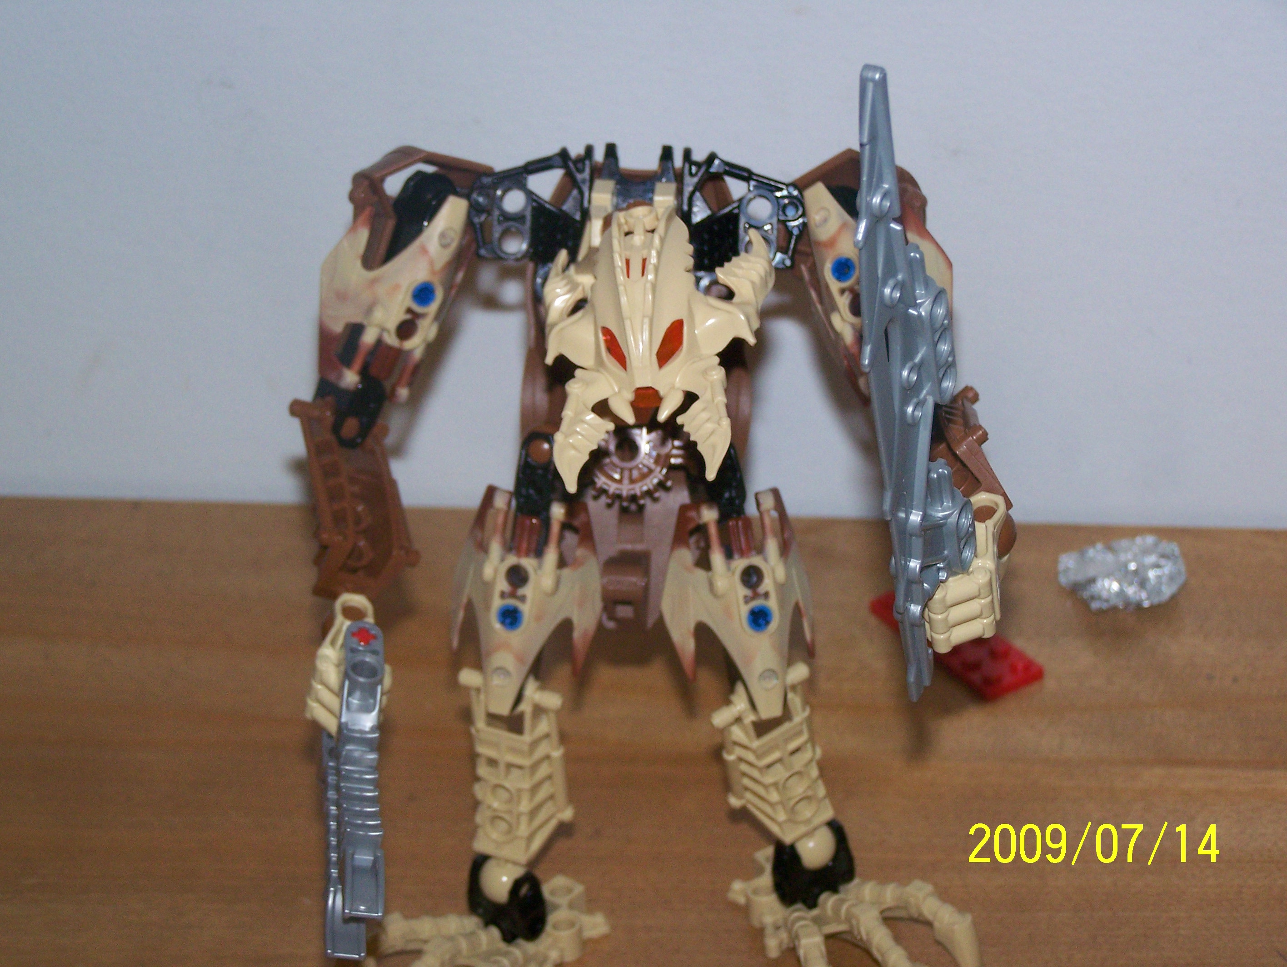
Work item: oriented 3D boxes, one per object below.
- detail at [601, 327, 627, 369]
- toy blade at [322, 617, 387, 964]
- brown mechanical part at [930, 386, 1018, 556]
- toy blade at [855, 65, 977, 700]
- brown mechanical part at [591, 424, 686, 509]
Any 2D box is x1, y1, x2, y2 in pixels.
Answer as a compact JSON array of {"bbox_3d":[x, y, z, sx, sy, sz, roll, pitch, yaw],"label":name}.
[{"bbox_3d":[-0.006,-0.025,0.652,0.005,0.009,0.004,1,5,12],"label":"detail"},{"bbox_3d":[-0.057,0.060,0.686,0.009,0.025,0.065,6,64,-12],"label":"toy blade"},{"bbox_3d":[0.062,-0.003,0.682,0.015,0.019,0.043,-1,45,-21],"label":"brown mechanical part"},{"bbox_3d":[0.050,-0.017,0.650,0.009,0.134,0.024,11,36,26],"label":"toy blade"},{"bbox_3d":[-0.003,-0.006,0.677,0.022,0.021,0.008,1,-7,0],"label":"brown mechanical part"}]

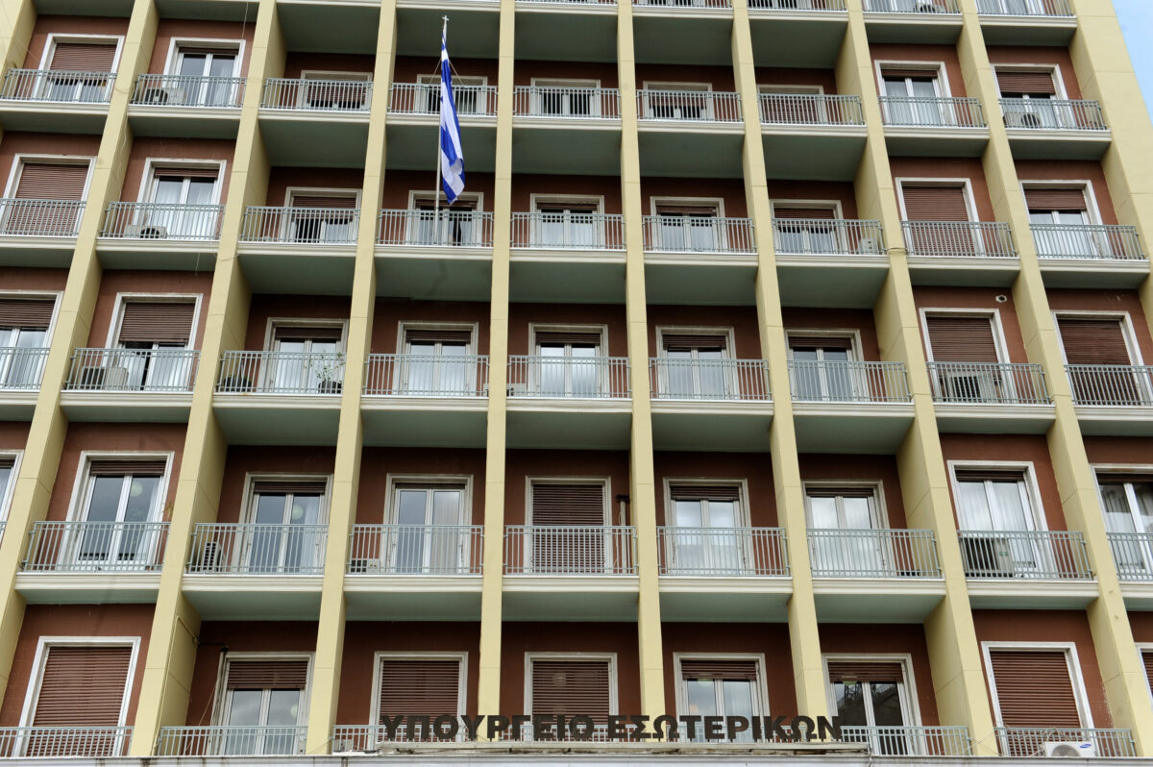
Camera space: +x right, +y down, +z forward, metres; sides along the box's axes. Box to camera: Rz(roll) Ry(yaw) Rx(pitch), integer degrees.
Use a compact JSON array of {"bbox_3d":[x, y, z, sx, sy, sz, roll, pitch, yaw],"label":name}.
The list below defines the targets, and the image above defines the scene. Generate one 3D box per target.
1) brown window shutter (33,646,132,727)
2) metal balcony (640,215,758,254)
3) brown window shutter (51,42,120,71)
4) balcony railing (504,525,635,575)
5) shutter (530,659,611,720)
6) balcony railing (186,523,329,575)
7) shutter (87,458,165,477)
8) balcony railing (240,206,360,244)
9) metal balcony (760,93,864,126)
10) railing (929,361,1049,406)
[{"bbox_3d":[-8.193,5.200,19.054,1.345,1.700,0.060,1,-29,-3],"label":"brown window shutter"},{"bbox_3d":[2.438,-2.942,22.958,2.223,0.884,0.055,1,-29,-3],"label":"metal balcony"},{"bbox_3d":[-11.206,-7.338,26.163,1.377,1.009,0.076,1,-29,-3],"label":"brown window shutter"},{"bbox_3d":[-0.092,2.917,19.996,2.326,0.925,0.080,1,-29,-3],"label":"balcony railing"},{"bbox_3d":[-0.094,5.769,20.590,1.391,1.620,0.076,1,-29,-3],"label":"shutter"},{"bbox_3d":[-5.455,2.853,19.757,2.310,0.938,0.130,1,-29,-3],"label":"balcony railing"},{"bbox_3d":[-8.029,1.515,20.617,1.339,0.272,0.050,1,-29,-3],"label":"shutter"},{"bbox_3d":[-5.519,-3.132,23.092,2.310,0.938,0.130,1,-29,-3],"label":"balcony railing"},{"bbox_3d":[5.125,-5.993,25.252,2.347,0.925,0.080,1,-29,-3],"label":"metal balcony"},{"bbox_3d":[7.922,0.009,22.199,2.332,0.886,0.100,1,-29,-3],"label":"railing"}]

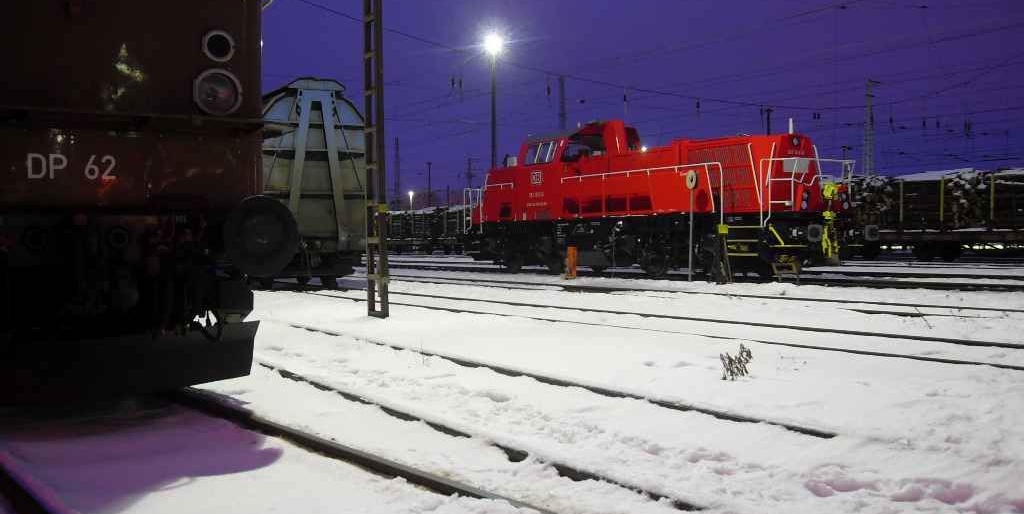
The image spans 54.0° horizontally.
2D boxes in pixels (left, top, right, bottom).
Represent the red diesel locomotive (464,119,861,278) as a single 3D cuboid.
[{"bbox_3d":[3.197,-1.682,28.654,3.070,4.270,15.600,0,1,-31],"label":"red diesel locomotive"}]

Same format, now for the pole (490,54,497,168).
[{"bbox_3d":[-1.115,-6.147,62.057,0.320,12.800,0.320,0,1,0],"label":"pole"}]

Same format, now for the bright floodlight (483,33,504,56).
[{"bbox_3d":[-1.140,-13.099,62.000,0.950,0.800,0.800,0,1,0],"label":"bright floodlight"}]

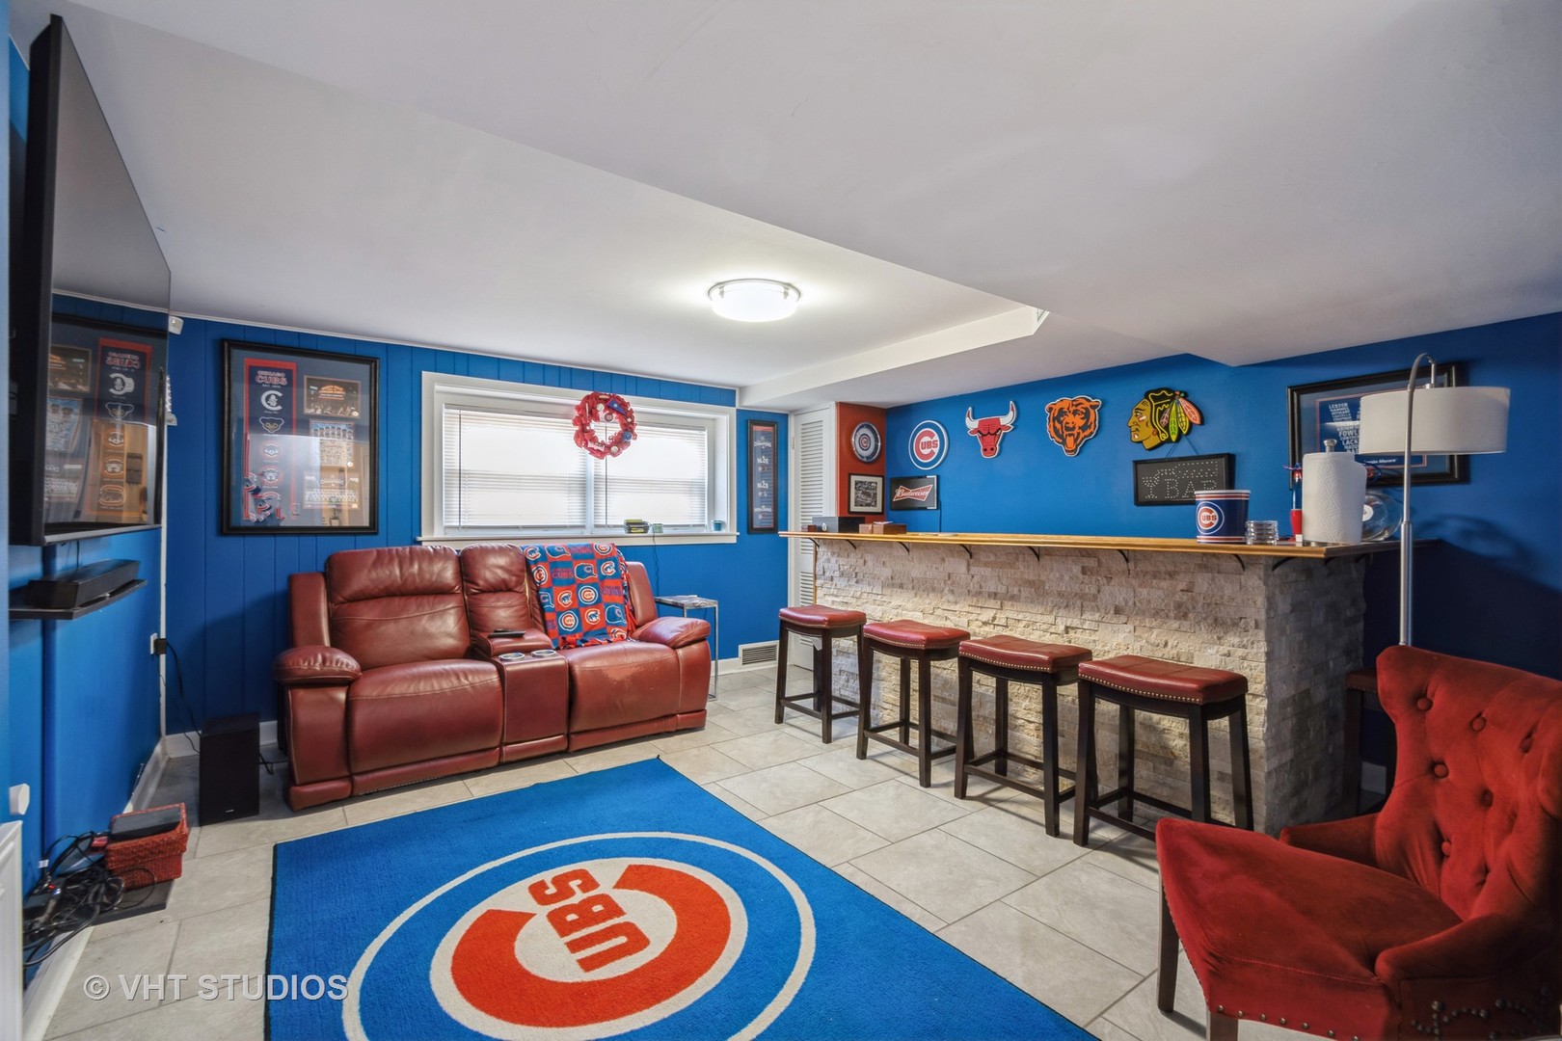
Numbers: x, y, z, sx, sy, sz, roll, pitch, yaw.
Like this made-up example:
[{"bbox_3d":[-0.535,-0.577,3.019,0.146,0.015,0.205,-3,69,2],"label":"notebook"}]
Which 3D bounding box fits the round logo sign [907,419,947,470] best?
[{"bbox_3d":[1.065,-0.548,4.764,0.030,0.367,0.356,0,0,-38],"label":"round logo sign"}]

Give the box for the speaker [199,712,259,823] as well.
[{"bbox_3d":[-2.249,1.003,2.664,0.180,0.350,0.271,0,0,-35],"label":"speaker"}]

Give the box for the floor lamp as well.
[{"bbox_3d":[2.020,0.330,2.050,0.520,1.700,0.350,0,0,-33],"label":"floor lamp"}]

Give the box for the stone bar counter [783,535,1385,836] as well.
[{"bbox_3d":[1.335,0.640,3.584,1.015,1.080,2.926,0,0,-38],"label":"stone bar counter"}]

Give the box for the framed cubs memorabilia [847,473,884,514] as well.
[{"bbox_3d":[0.670,-0.199,5.004,0.364,0.298,0.030,0,0,-35],"label":"framed cubs memorabilia"}]

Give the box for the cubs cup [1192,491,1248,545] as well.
[{"bbox_3d":[1.678,-0.012,2.478,0.178,0.195,0.178,0,0,-28],"label":"cubs cup"}]

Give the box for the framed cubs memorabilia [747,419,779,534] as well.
[{"bbox_3d":[-0.130,-0.344,5.171,0.299,0.892,0.035,0,0,-35],"label":"framed cubs memorabilia"}]

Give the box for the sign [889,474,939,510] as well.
[{"bbox_3d":[0.981,-0.201,4.864,0.040,0.251,0.466,0,0,-38],"label":"sign"}]

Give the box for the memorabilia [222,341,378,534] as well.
[{"bbox_3d":[-2.559,-0.423,3.492,0.682,0.994,0.040,0,0,-35],"label":"memorabilia"}]

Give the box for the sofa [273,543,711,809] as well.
[{"bbox_3d":[-1.493,0.661,3.550,1.982,1.038,0.968,0,0,-35],"label":"sofa"}]

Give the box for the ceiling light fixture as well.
[{"bbox_3d":[-0.121,-0.968,2.926,0.410,0.110,0.410,0,0,0],"label":"ceiling light fixture"}]

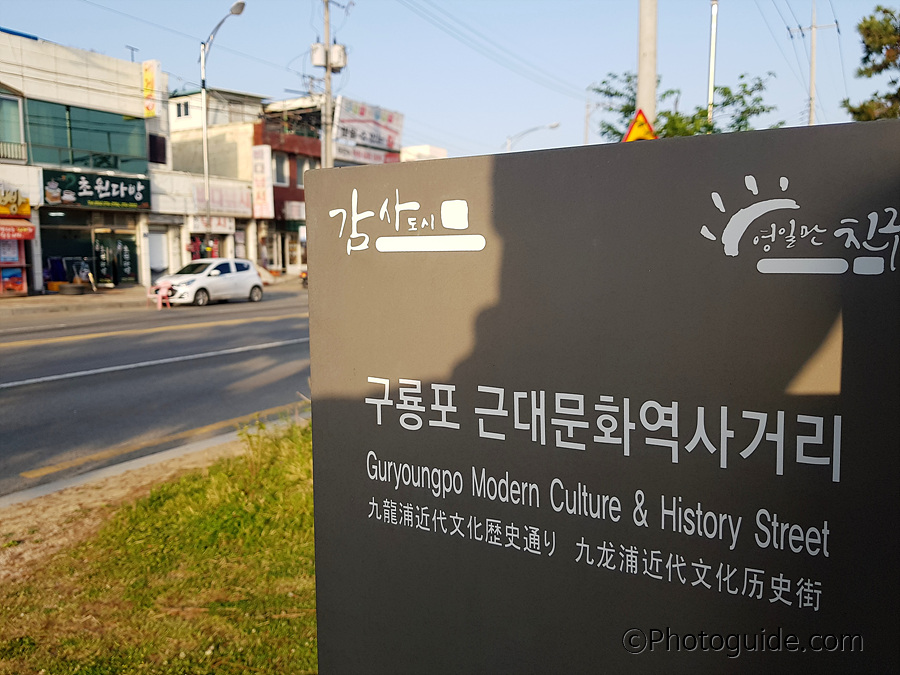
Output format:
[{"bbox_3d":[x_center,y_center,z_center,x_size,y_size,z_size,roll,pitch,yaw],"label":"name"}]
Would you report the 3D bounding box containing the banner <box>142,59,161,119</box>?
[{"bbox_3d":[-11.199,-9.335,25.470,0.730,2.000,0.230,4,8,30],"label":"banner"}]

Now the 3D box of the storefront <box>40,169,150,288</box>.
[{"bbox_3d":[-12.779,-3.820,24.720,0.600,4.130,4.200,4,8,30],"label":"storefront"}]

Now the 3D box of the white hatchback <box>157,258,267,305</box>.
[{"bbox_3d":[-7.810,-1.865,22.134,1.600,1.480,3.600,4,8,29],"label":"white hatchback"}]

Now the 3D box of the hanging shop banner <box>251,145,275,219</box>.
[{"bbox_3d":[-8.394,-6.965,30.407,0.820,3.200,0.330,4,8,30],"label":"hanging shop banner"}]

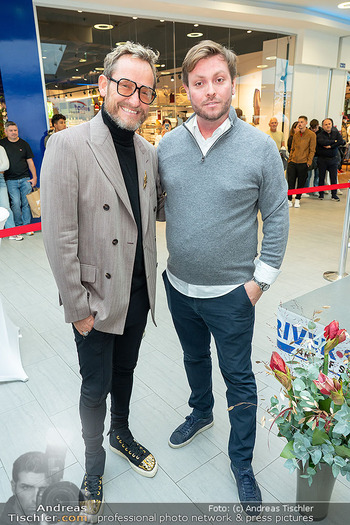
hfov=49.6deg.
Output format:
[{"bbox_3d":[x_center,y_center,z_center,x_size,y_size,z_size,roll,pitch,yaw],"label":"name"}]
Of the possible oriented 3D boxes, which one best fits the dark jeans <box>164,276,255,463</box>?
[{"bbox_3d":[0.196,0.454,1.765,0.430,0.940,0.460,5,20,17],"label":"dark jeans"}]

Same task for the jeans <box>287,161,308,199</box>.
[{"bbox_3d":[2.616,-1.726,8.040,0.420,0.880,0.300,7,20,23],"label":"jeans"}]

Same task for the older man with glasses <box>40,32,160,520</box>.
[{"bbox_3d":[-0.257,0.135,1.569,0.560,1.830,0.430,-12,21,-28],"label":"older man with glasses"}]

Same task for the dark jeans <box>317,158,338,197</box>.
[{"bbox_3d":[3.417,-1.920,8.561,0.440,0.920,0.300,4,19,14],"label":"dark jeans"}]

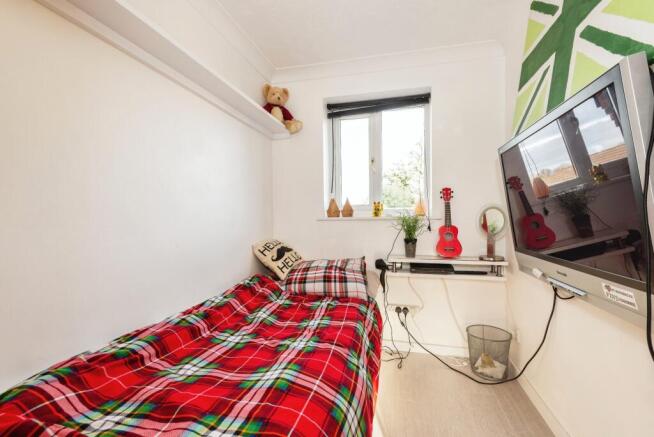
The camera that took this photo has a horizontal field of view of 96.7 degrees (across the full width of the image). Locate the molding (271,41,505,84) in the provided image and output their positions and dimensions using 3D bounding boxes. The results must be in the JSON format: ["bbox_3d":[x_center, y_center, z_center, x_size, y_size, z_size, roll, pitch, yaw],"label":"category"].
[{"bbox_3d":[0.406,-1.232,2.308,1.850,0.085,0.085,0,1,13],"label":"molding"}]

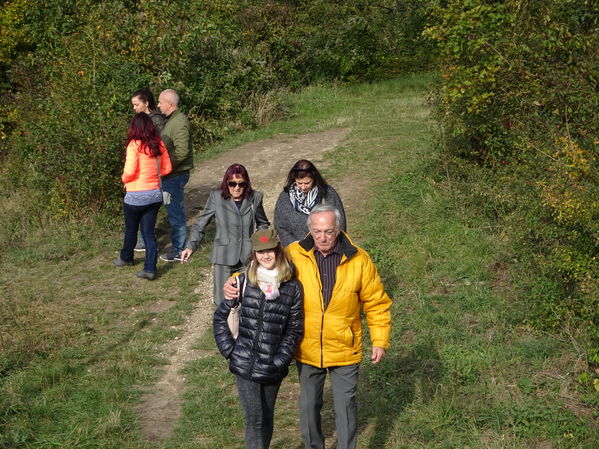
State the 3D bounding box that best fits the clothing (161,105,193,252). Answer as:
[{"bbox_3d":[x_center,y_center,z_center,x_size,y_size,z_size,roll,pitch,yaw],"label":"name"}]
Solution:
[{"bbox_3d":[-1.217,-0.431,12.496,0.360,1.420,0.480,4,16,16],"label":"clothing"}]

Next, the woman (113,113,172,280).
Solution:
[{"bbox_3d":[-1.482,-0.297,11.942,0.480,1.610,0.480,-7,17,-26],"label":"woman"}]

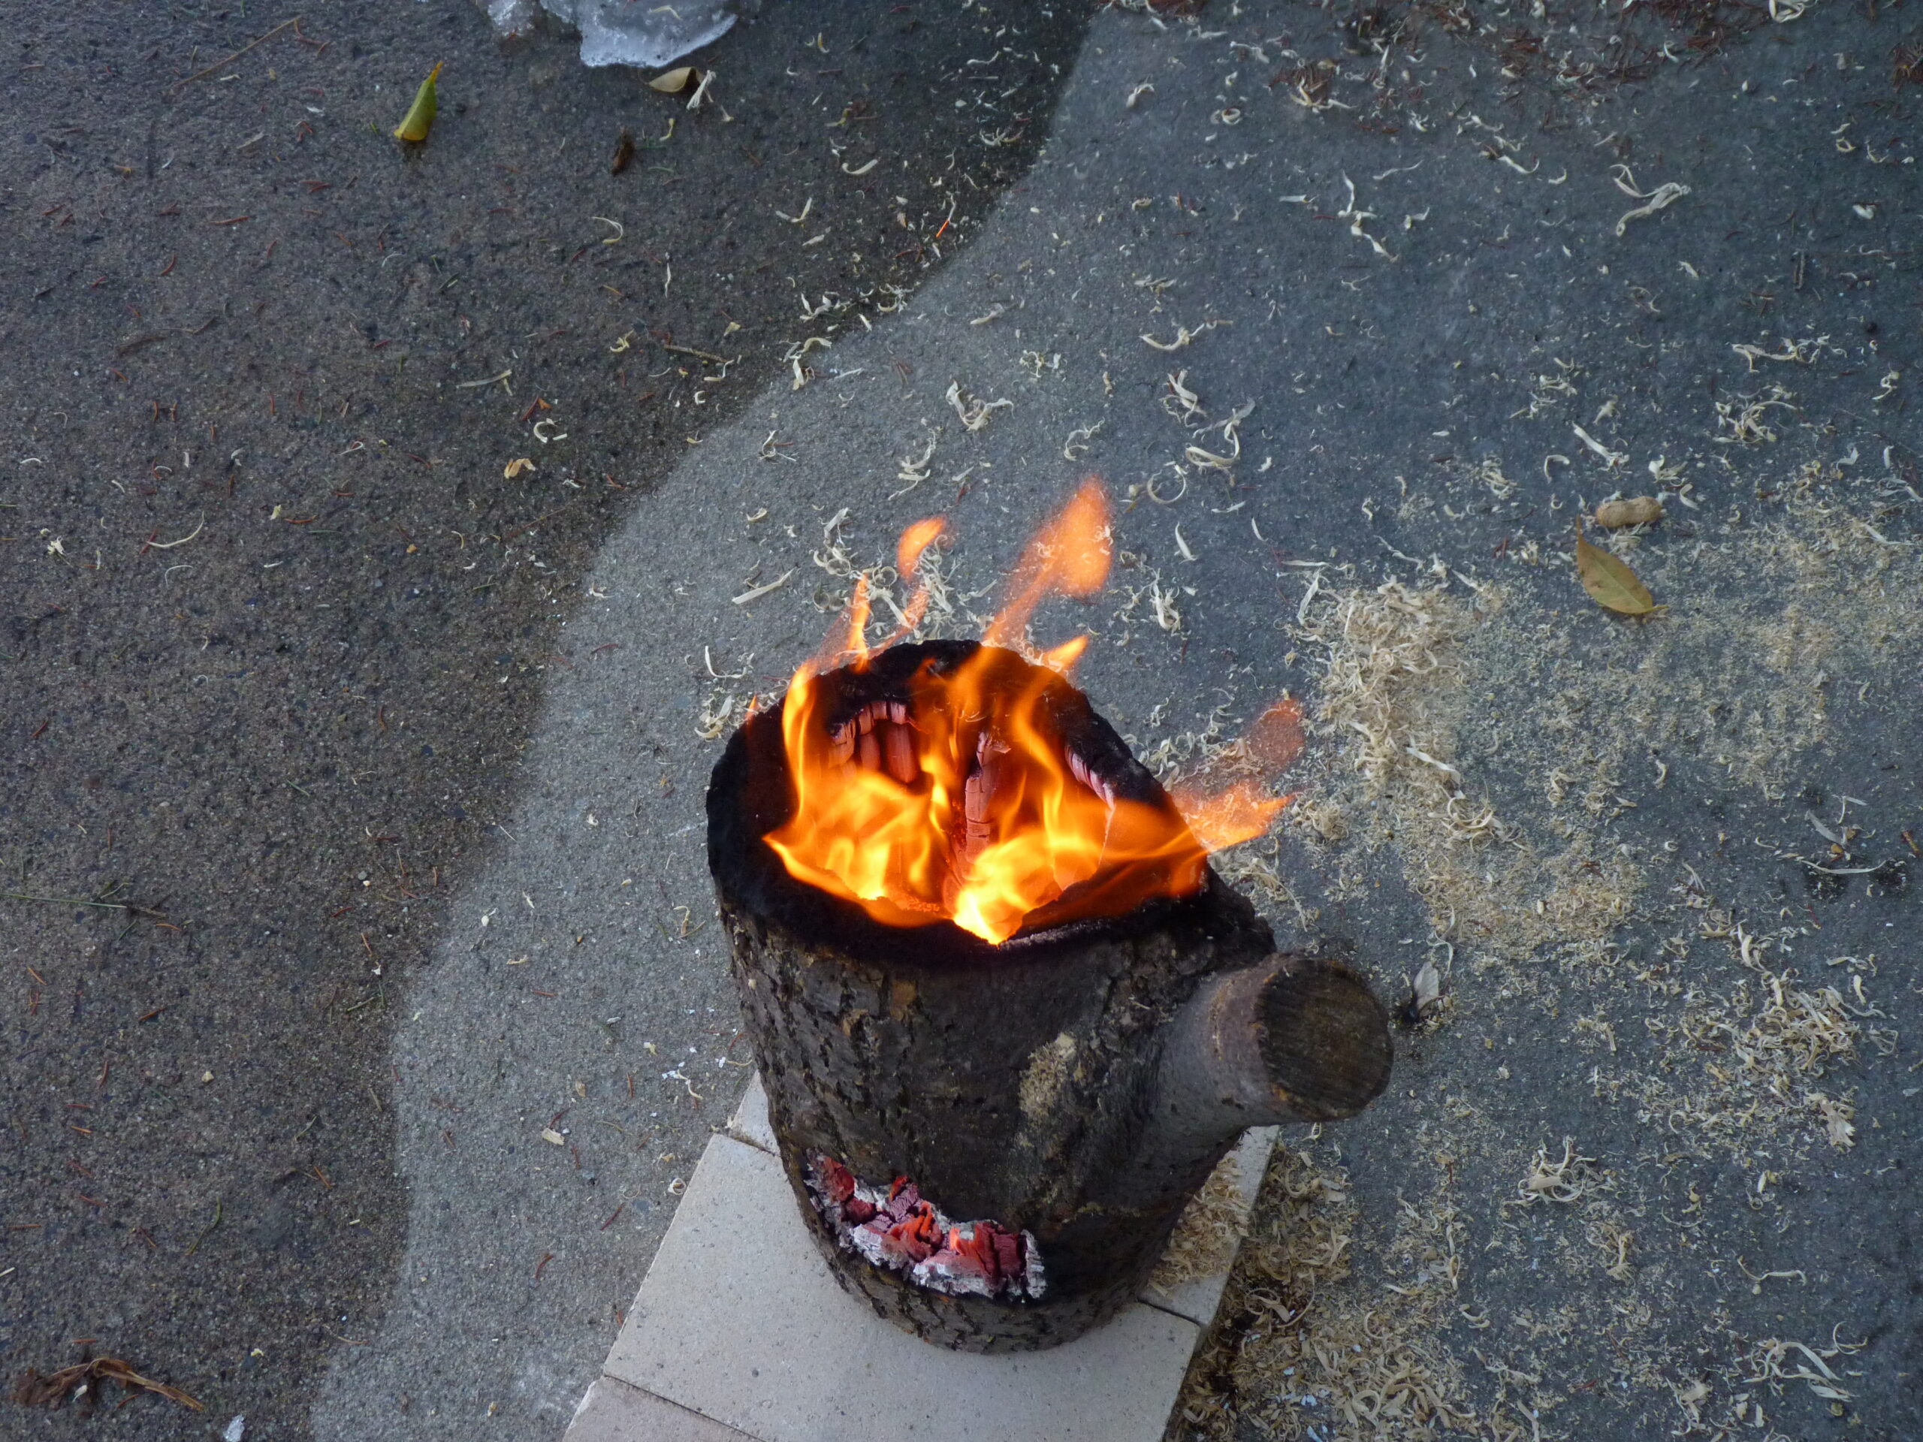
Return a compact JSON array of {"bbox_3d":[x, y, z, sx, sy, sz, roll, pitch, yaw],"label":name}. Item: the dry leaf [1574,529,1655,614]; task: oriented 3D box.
[{"bbox_3d":[0.352,-0.080,1.213,0.033,0.010,0.066,-31,65,-17],"label":"dry leaf"}]

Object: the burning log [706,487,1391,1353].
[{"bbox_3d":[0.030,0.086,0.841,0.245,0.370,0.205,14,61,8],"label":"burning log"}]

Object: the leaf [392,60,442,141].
[{"bbox_3d":[-0.337,-0.386,1.384,0.026,0.018,0.077,9,60,5],"label":"leaf"}]

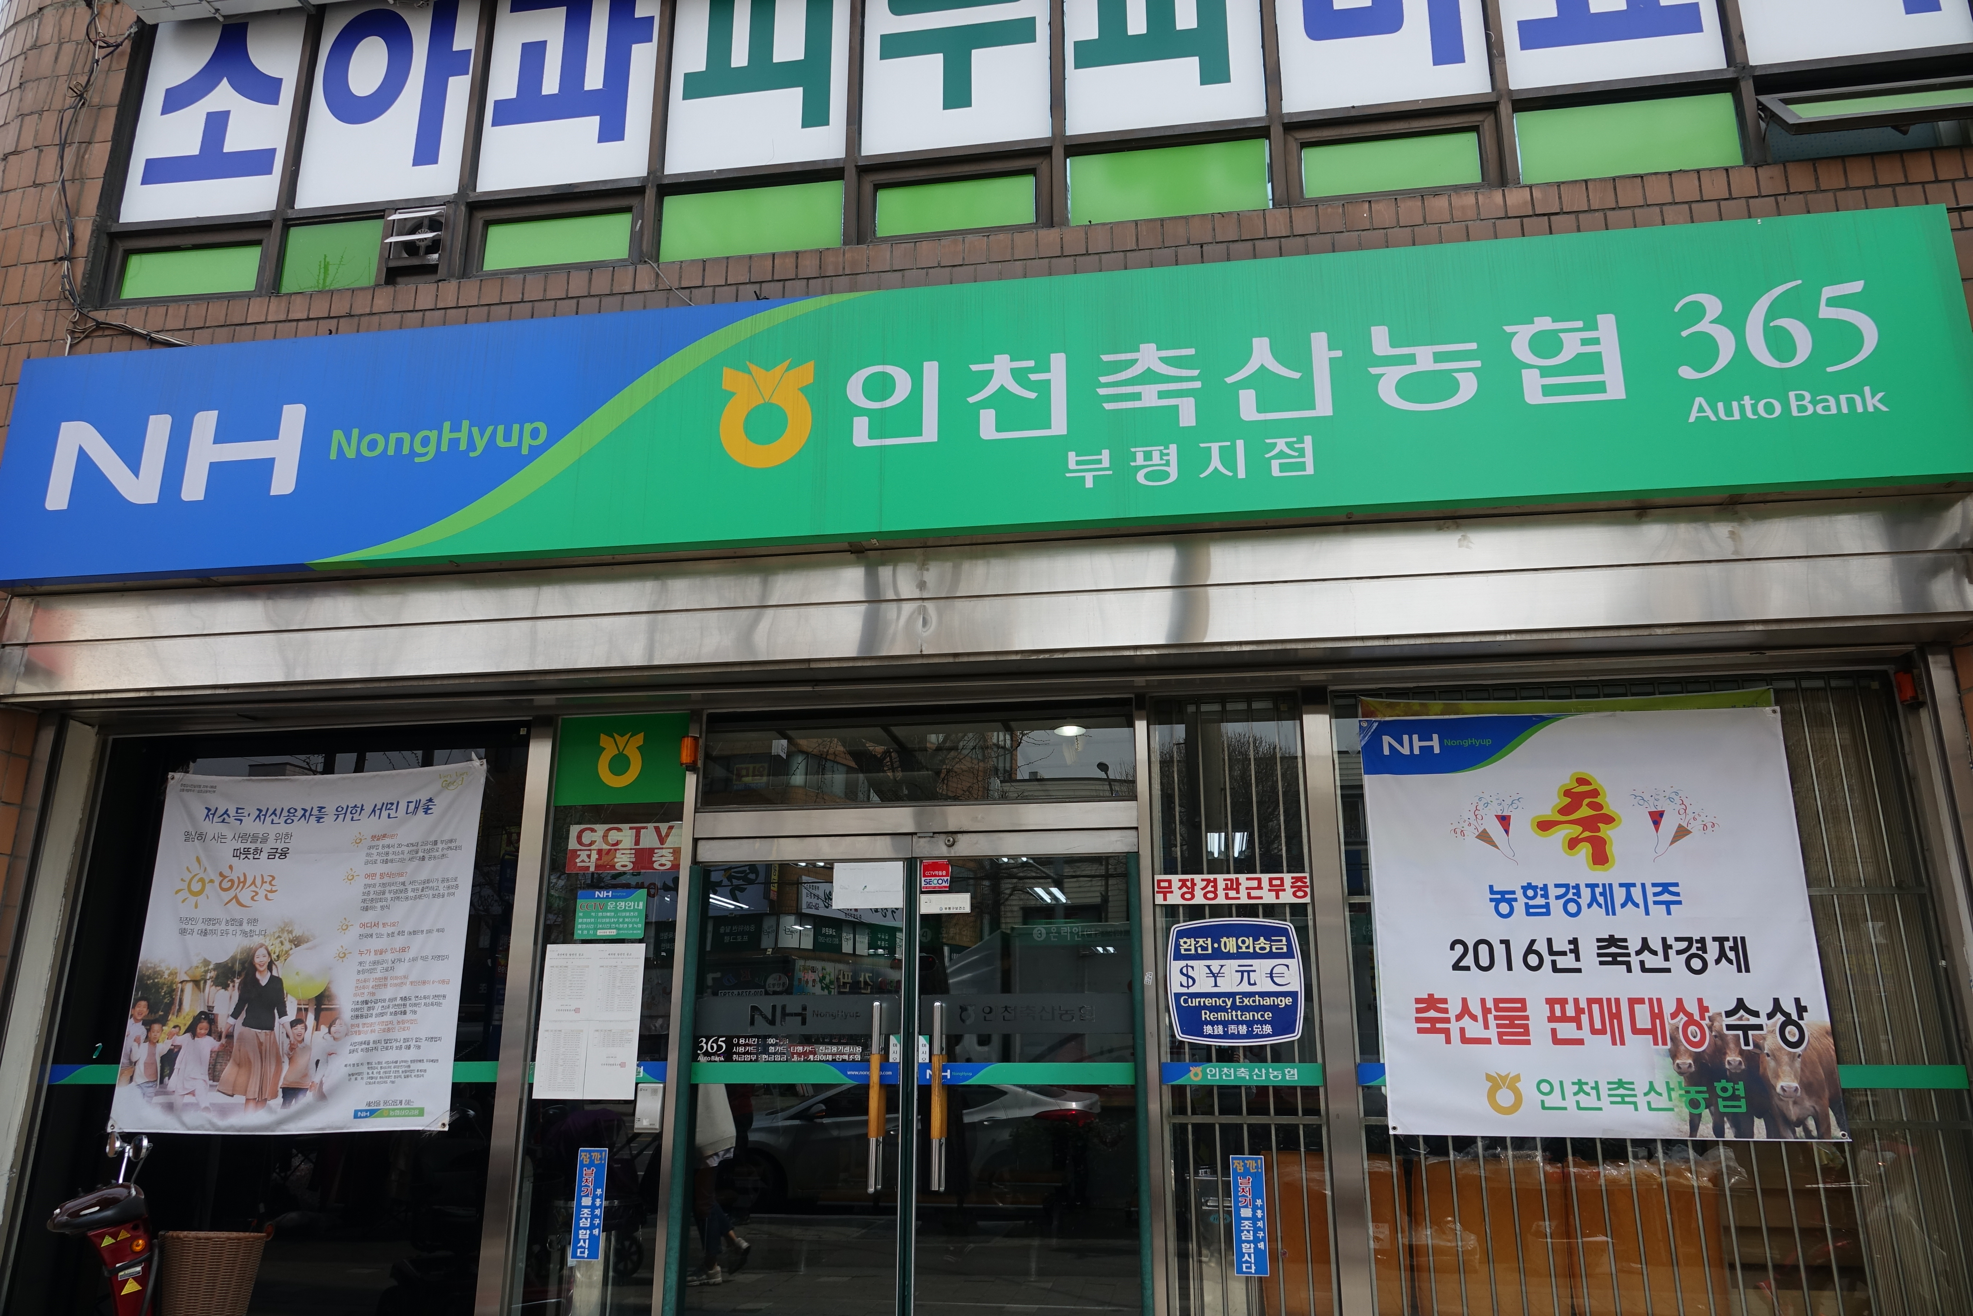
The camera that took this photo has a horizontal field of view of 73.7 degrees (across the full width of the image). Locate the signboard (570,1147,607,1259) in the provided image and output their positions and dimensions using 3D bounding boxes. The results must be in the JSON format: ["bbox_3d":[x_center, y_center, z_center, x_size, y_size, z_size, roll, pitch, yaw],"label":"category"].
[{"bbox_3d":[-1.527,2.095,5.053,0.110,0.406,0.020,-2,-16,8],"label":"signboard"}]

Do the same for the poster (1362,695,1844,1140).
[{"bbox_3d":[2.176,0.916,4.763,1.467,1.556,0.030,-2,-16,8],"label":"poster"}]

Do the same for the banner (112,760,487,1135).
[{"bbox_3d":[-2.816,1.172,5.422,1.462,1.484,0.030,-2,-16,8],"label":"banner"}]

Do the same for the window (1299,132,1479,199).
[{"bbox_3d":[1.728,-2.103,5.615,0.730,0.267,0.060,-2,-16,8],"label":"window"}]

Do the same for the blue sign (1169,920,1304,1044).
[{"bbox_3d":[0.930,1.215,4.941,0.476,0.469,0.020,-2,-16,8],"label":"blue sign"}]

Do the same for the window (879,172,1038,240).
[{"bbox_3d":[-0.140,-2.014,5.864,0.727,0.259,0.060,-2,-16,8],"label":"window"}]

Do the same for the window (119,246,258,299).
[{"bbox_3d":[-3.854,-1.865,6.365,0.712,0.239,0.060,-2,-16,8],"label":"window"}]

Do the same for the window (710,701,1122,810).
[{"bbox_3d":[-0.297,0.401,5.354,1.783,0.371,0.060,-2,-16,8],"label":"window"}]

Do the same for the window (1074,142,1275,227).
[{"bbox_3d":[0.790,-2.074,5.744,0.853,0.348,0.060,-2,-16,8],"label":"window"}]

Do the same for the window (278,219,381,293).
[{"bbox_3d":[-3.132,-1.921,6.275,0.483,0.357,0.060,-2,-16,8],"label":"window"}]

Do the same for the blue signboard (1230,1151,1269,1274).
[{"bbox_3d":[0.942,1.997,4.719,0.118,0.404,0.020,-2,-16,8],"label":"blue signboard"}]

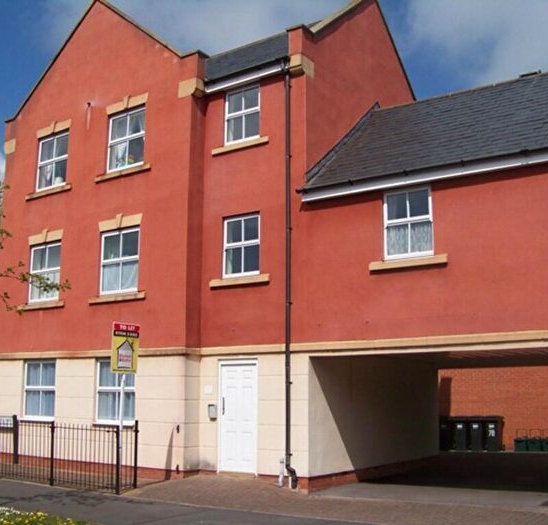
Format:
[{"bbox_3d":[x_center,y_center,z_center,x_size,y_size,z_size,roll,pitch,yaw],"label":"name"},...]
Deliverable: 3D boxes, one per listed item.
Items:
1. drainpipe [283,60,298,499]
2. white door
[{"bbox_3d":[0.274,0.086,13.694,0.130,8.000,0.130,-7,-13,31],"label":"drainpipe"},{"bbox_3d":[-0.673,2.910,13.836,0.900,2.110,0.120,-7,-13,31],"label":"white door"}]

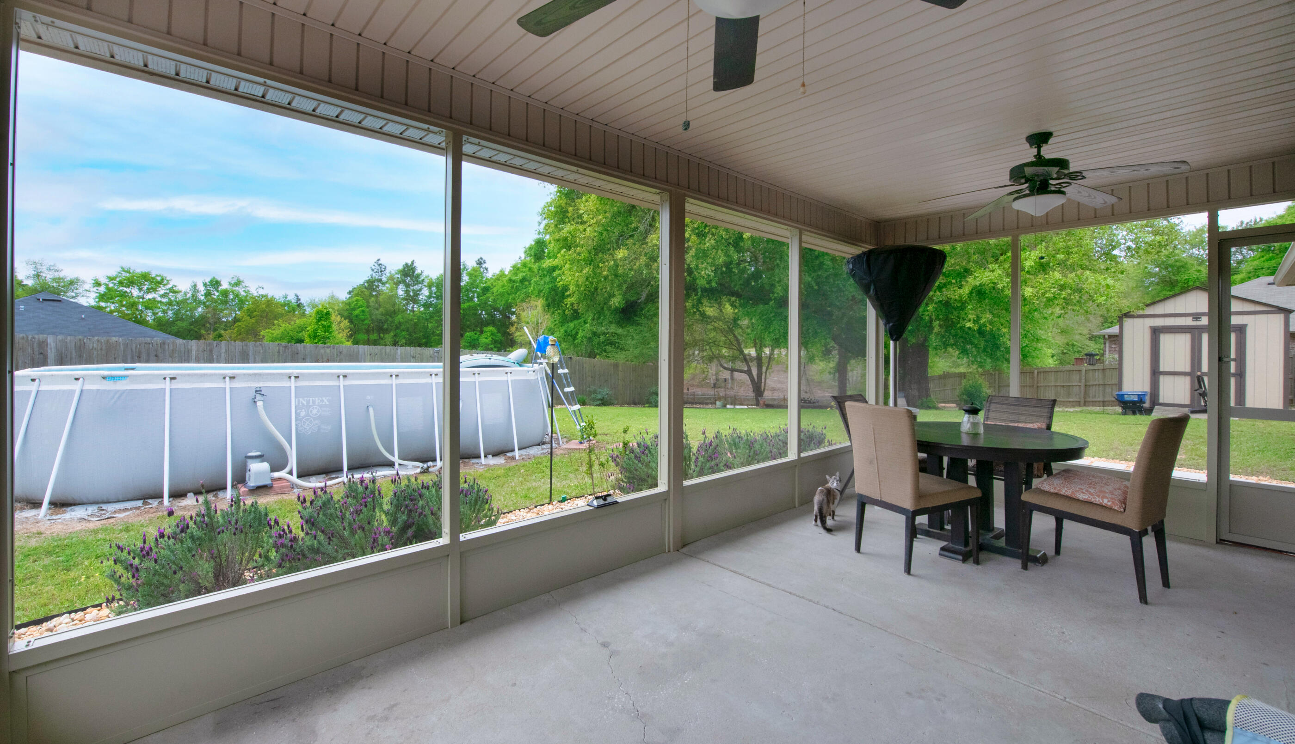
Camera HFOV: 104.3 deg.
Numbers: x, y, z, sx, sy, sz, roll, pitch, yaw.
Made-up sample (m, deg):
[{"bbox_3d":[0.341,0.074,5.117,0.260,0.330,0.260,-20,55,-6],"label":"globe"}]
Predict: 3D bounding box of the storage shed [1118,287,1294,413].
[{"bbox_3d":[15.501,-0.669,14.211,3.200,3.170,3.100,-1,2,-44],"label":"storage shed"}]

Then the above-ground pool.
[{"bbox_3d":[-4.402,0.535,7.381,6.350,1.240,3.400,-1,2,-41],"label":"above-ground pool"}]

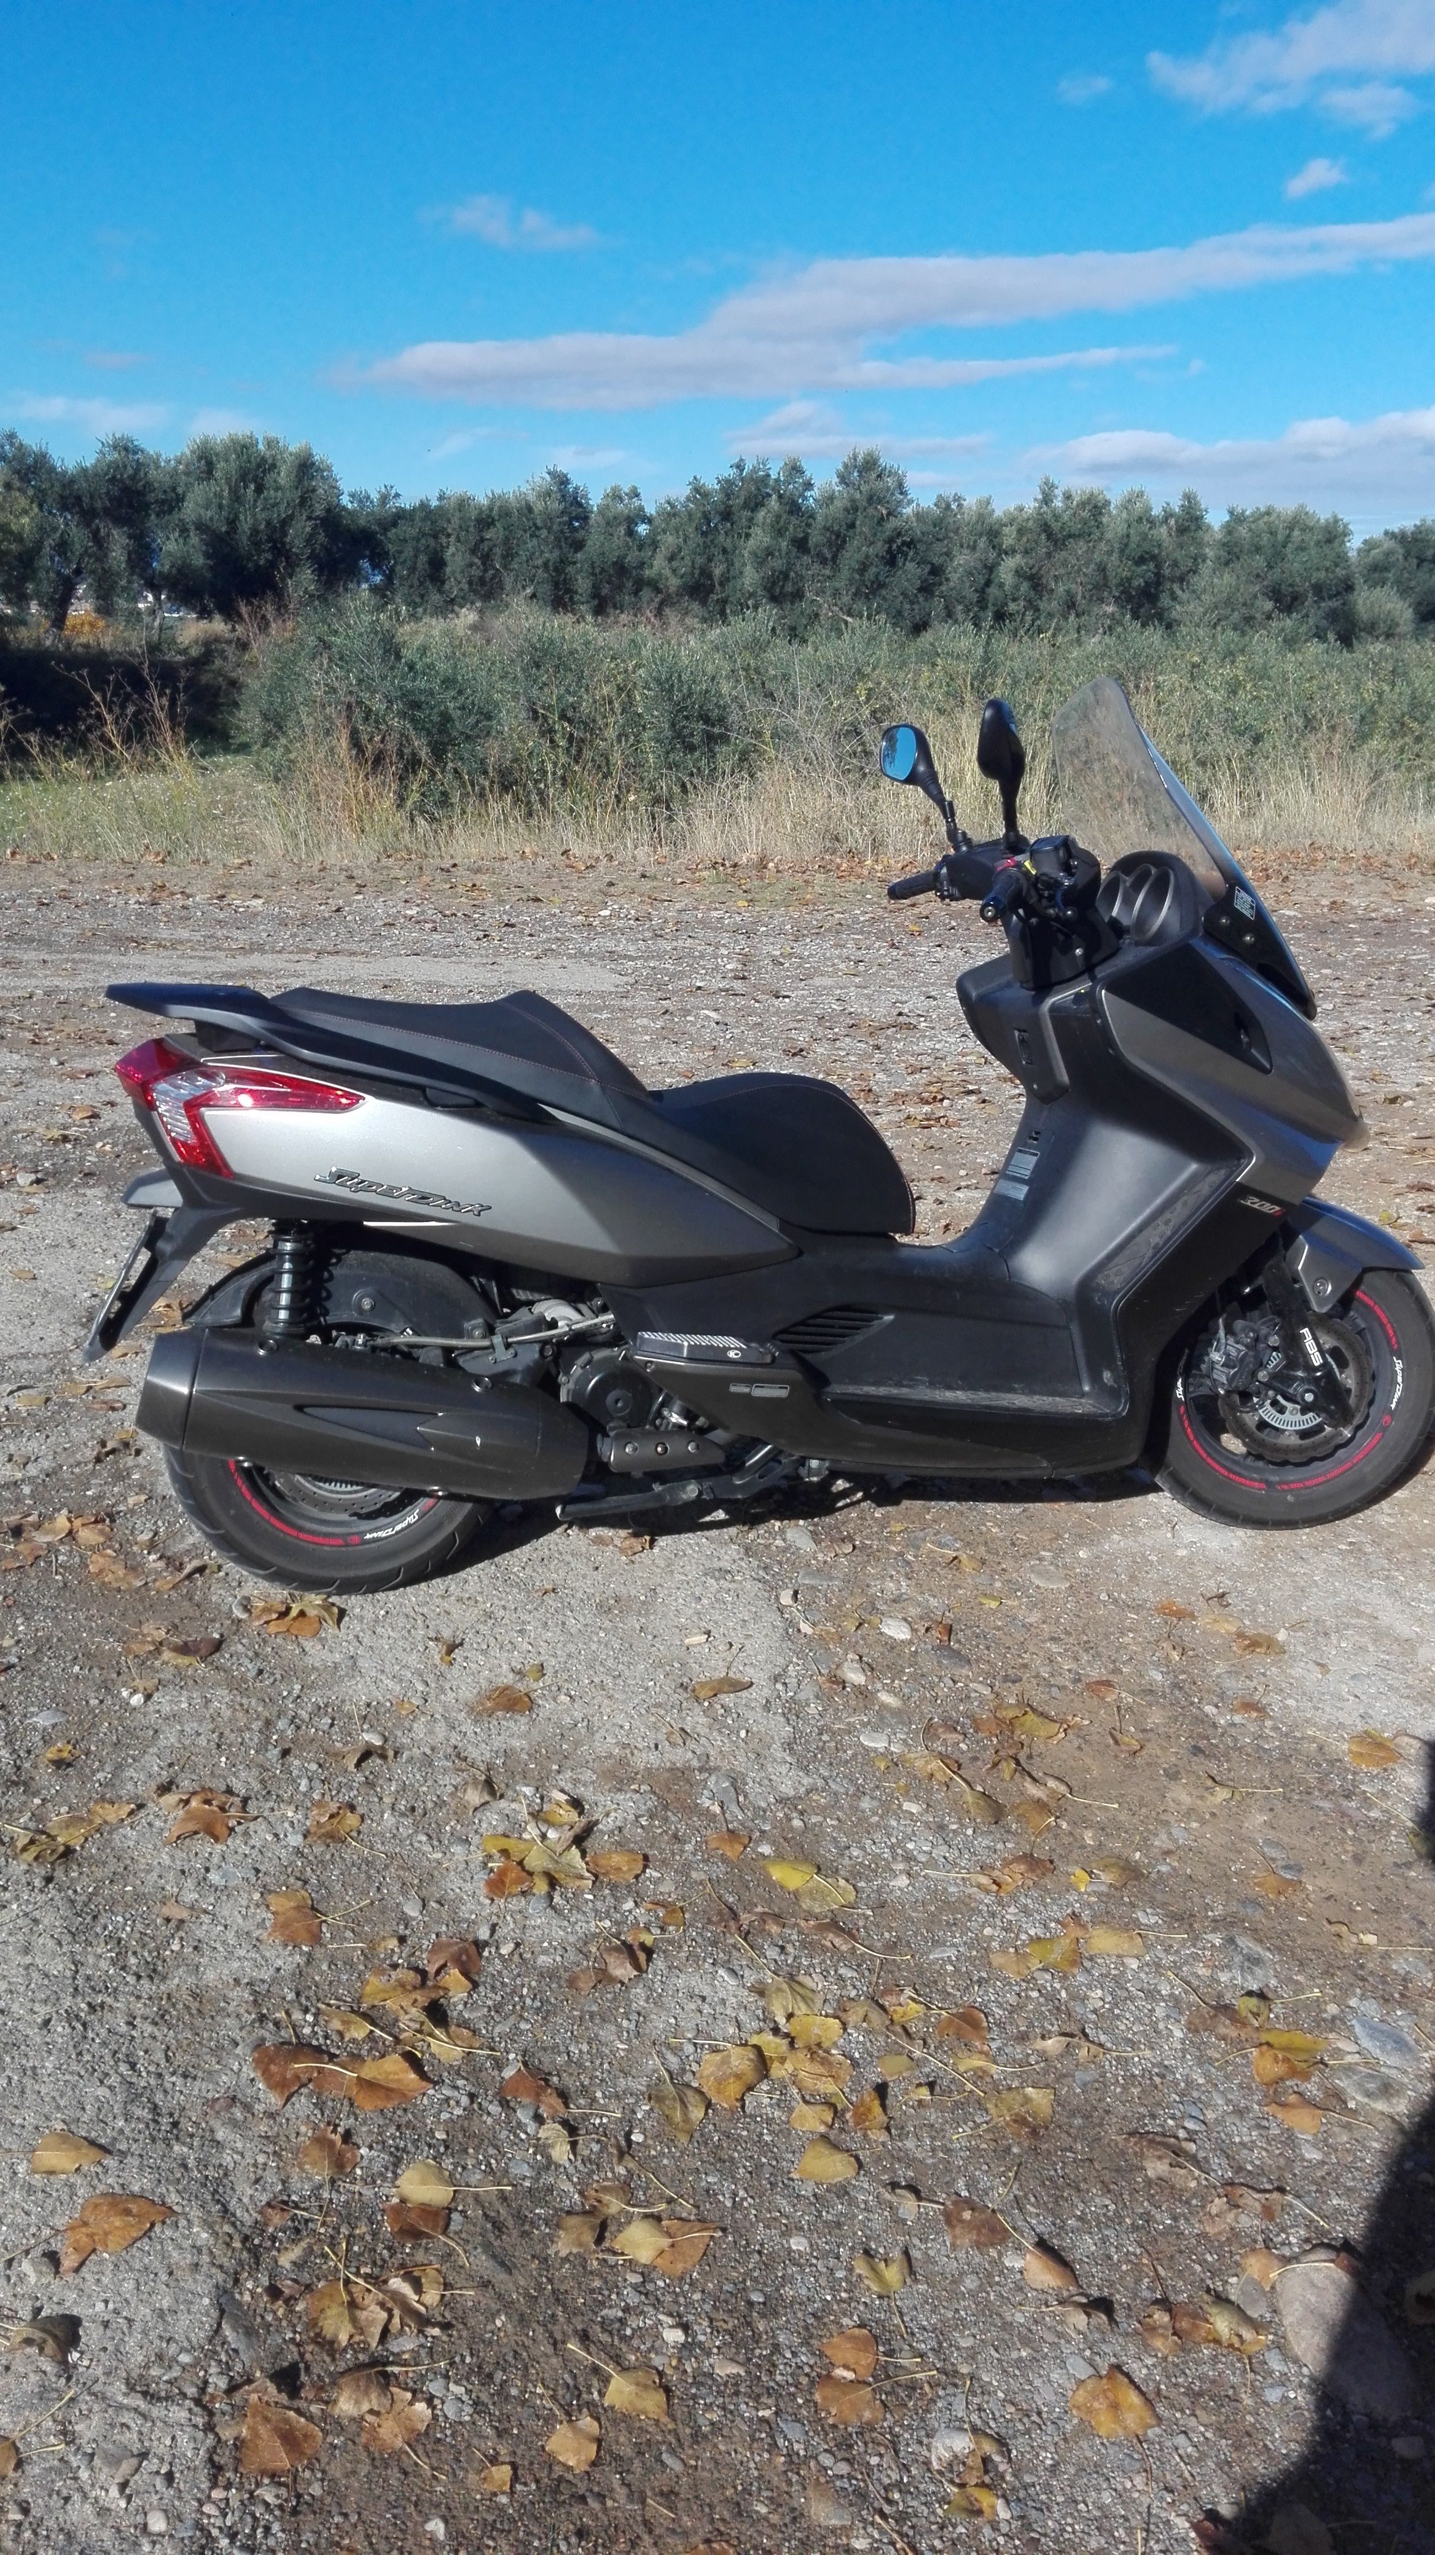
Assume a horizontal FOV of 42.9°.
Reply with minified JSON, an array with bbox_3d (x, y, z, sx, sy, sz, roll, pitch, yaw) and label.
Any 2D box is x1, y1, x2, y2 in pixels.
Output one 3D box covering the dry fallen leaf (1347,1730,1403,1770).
[{"bbox_3d":[0.889,0.641,2.474,0.075,0.015,0.064,-15,24,-36],"label":"dry fallen leaf"}]

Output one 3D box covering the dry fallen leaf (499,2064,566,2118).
[{"bbox_3d":[-0.191,0.859,1.923,0.075,0.020,0.034,13,24,32],"label":"dry fallen leaf"}]

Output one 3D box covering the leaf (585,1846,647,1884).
[{"bbox_3d":[-0.124,0.717,2.227,0.074,0.013,0.044,2,20,5],"label":"leaf"}]

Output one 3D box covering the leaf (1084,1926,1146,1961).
[{"bbox_3d":[0.451,0.757,2.080,0.065,0.012,0.036,0,20,0],"label":"leaf"}]

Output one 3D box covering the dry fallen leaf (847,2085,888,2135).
[{"bbox_3d":[0.149,0.840,1.841,0.032,0.022,0.034,-6,21,-16],"label":"dry fallen leaf"}]

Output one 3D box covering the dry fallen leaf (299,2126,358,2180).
[{"bbox_3d":[-0.383,0.867,1.807,0.058,0.015,0.049,10,22,25],"label":"dry fallen leaf"}]

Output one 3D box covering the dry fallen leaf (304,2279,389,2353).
[{"bbox_3d":[-0.329,0.921,1.623,0.041,0.022,0.074,-17,26,-38],"label":"dry fallen leaf"}]

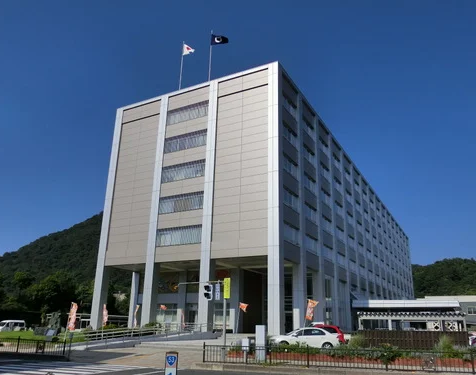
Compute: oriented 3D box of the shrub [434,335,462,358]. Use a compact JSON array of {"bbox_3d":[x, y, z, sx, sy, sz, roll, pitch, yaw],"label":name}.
[{"bbox_3d":[10.553,7.967,21.001,1.305,1.131,1.200,-7,-20,24],"label":"shrub"}]

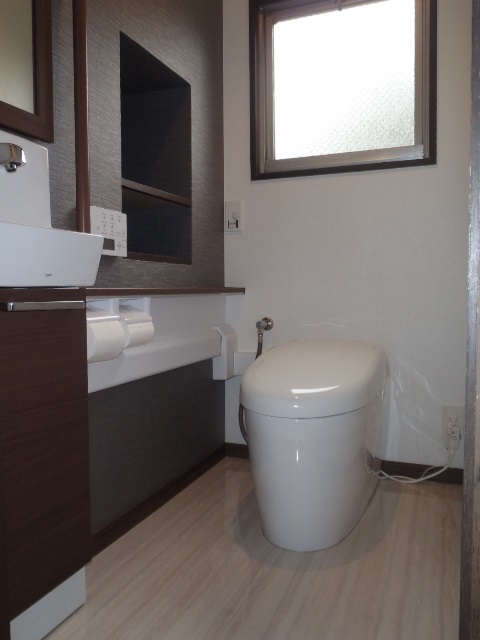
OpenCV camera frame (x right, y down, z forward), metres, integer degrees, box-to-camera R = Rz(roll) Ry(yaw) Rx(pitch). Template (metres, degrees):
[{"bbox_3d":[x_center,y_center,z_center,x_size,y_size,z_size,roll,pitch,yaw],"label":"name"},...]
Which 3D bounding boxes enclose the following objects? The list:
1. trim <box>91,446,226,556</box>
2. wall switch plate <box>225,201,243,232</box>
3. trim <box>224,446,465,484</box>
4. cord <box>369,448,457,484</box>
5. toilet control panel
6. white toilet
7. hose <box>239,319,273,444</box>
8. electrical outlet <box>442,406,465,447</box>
[{"bbox_3d":[-0.227,0.560,1.704,0.012,0.055,0.938,1,3,22],"label":"trim"},{"bbox_3d":[-0.023,-0.405,2.029,0.070,0.120,0.012,1,3,22],"label":"wall switch plate"},{"bbox_3d":[0.372,0.542,1.969,0.918,0.055,0.013,1,3,22],"label":"trim"},{"bbox_3d":[0.612,0.515,1.830,0.282,0.122,0.078,1,3,22],"label":"cord"},{"bbox_3d":[-0.351,-0.224,1.343,0.023,0.118,0.160,1,3,22],"label":"toilet control panel"},{"bbox_3d":[0.242,0.336,1.620,0.394,0.507,0.677,1,3,22],"label":"white toilet"},{"bbox_3d":[0.064,0.241,2.010,0.116,0.479,0.126,1,3,22],"label":"hose"},{"bbox_3d":[0.745,0.373,1.799,0.072,0.142,0.027,1,3,22],"label":"electrical outlet"}]

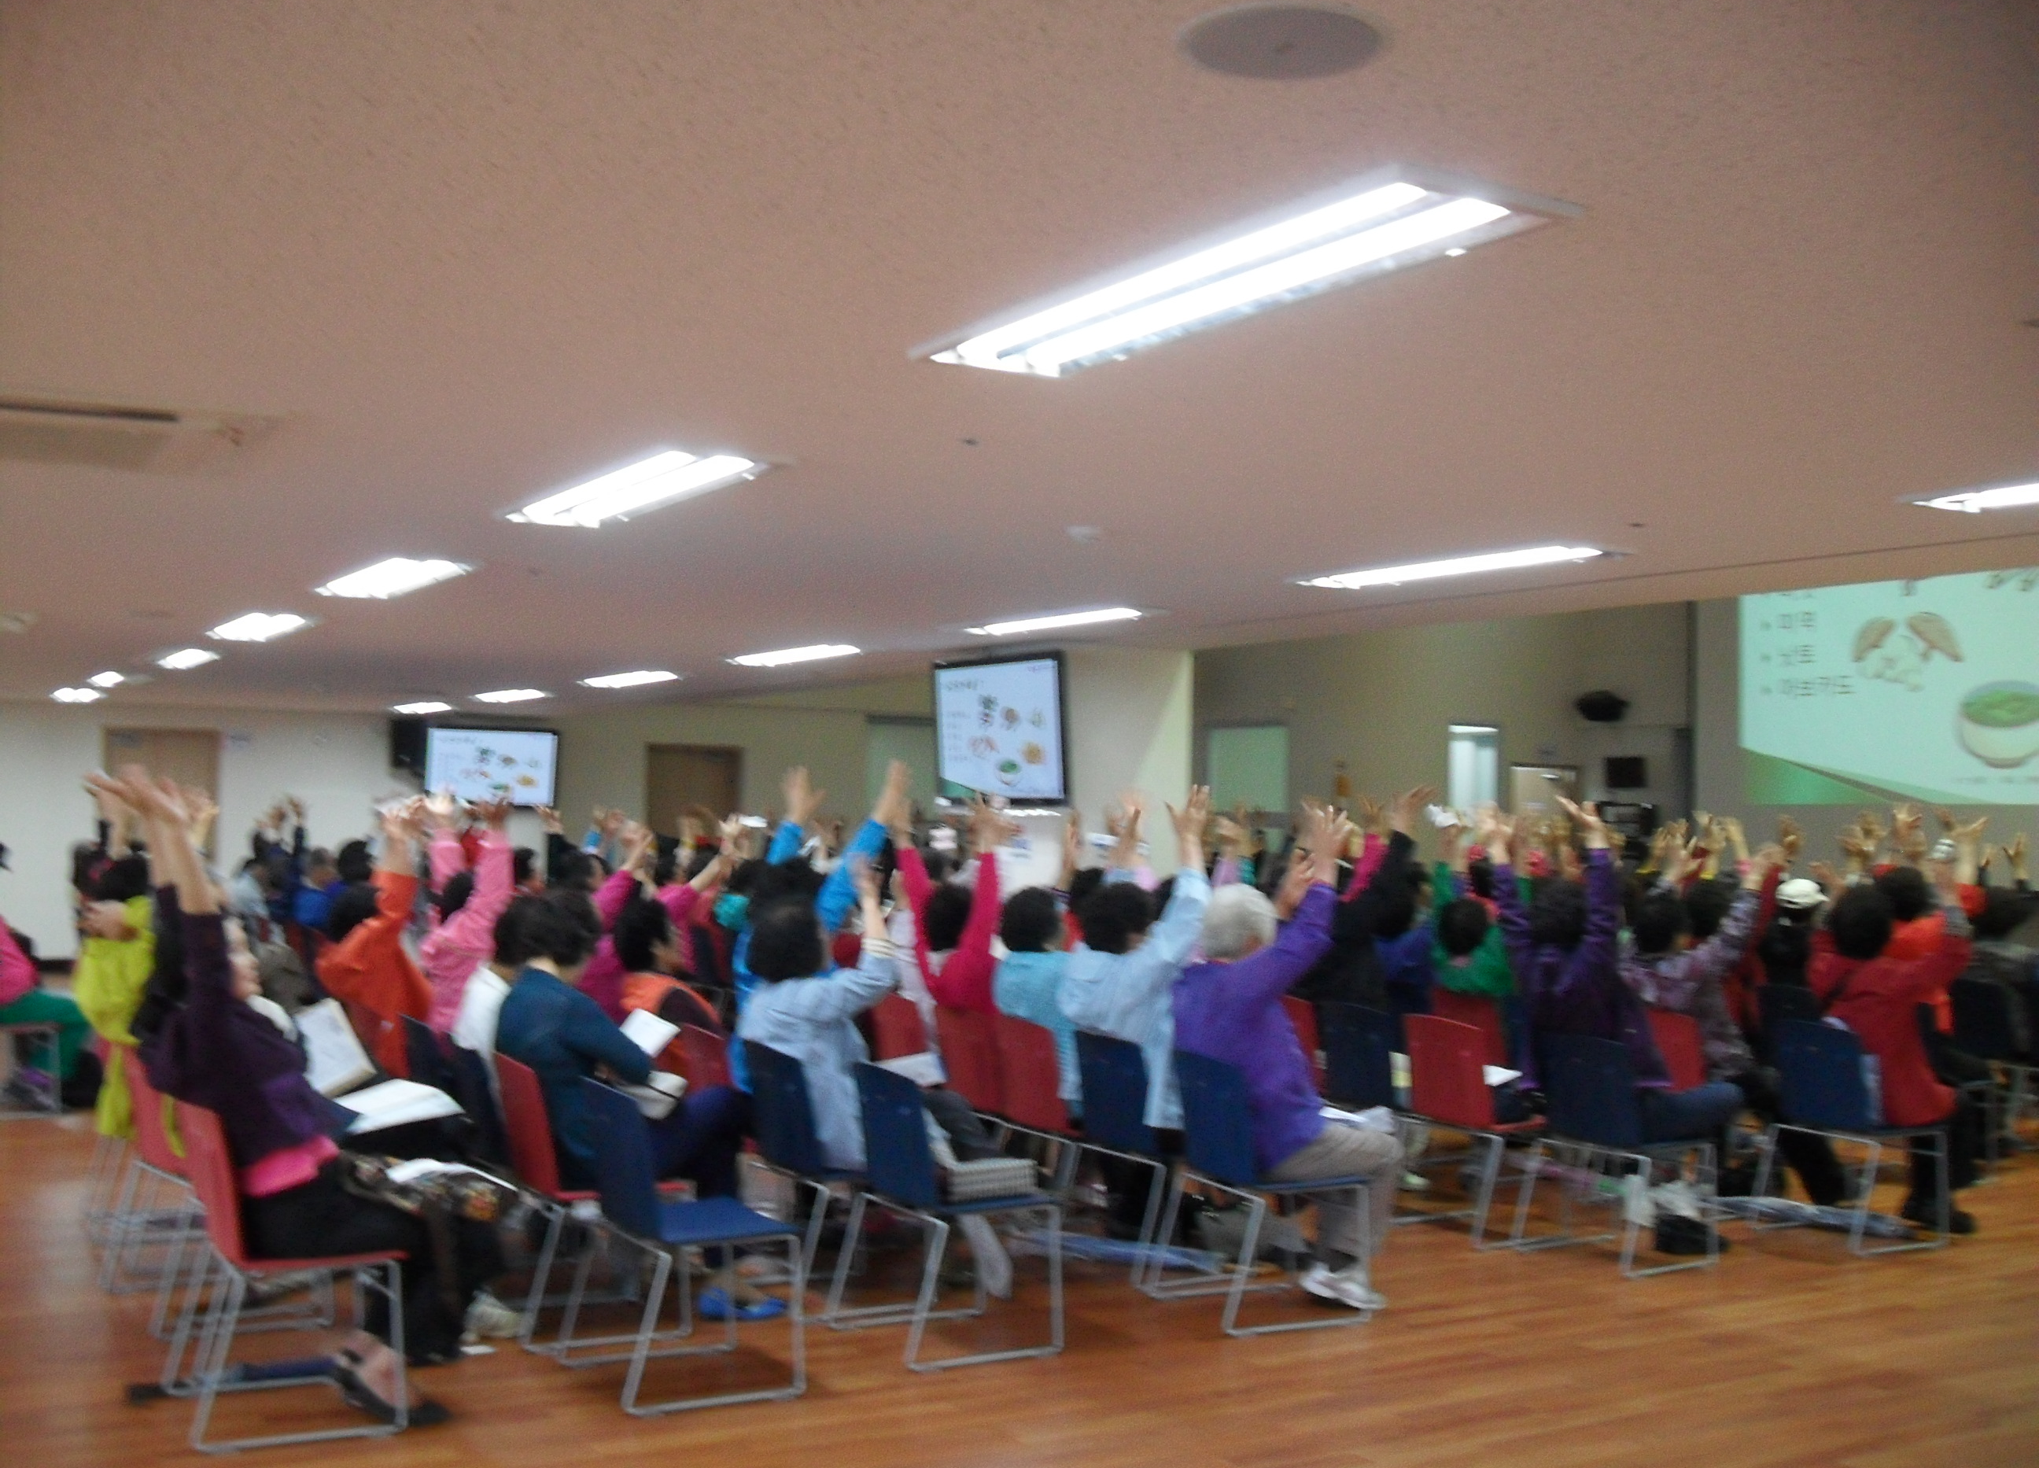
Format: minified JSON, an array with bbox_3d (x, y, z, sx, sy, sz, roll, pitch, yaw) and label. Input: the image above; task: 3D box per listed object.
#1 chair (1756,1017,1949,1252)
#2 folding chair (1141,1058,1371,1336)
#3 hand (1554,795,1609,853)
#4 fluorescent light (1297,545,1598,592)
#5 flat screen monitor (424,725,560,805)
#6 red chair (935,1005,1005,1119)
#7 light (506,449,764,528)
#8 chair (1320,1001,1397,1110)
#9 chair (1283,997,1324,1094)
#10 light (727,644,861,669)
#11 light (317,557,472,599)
[{"bbox_3d":[3.292,1.572,8.162,0.520,0.810,0.520,3,-3,-27],"label":"chair"},{"bbox_3d":[0.775,1.433,6.602,0.500,0.799,0.505,2,-2,-23],"label":"folding chair"},{"bbox_3d":[2.079,0.332,7.610,0.160,0.210,0.110,3,-3,-30],"label":"hand"},{"bbox_3d":[1.371,-0.537,6.632,0.290,0.080,1.220,3,-3,-32],"label":"fluorescent light"},{"bbox_3d":[-4.777,0.303,18.651,1.230,0.690,0.090,2,9,-30],"label":"flat screen monitor"},{"bbox_3d":[-0.065,1.498,8.223,0.520,0.810,0.520,3,-3,-30],"label":"red chair"},{"bbox_3d":[-0.994,-0.621,5.211,0.308,0.070,1.285,3,-3,-30],"label":"light"},{"bbox_3d":[1.567,1.550,8.595,0.520,0.810,0.520,3,-3,-30],"label":"chair"},{"bbox_3d":[1.307,1.559,8.997,0.535,0.800,0.535,3,-3,-30],"label":"chair"},{"bbox_3d":[-1.142,-0.406,10.526,0.300,0.070,1.220,2,-2,-30],"label":"light"},{"bbox_3d":[-2.323,-0.575,7.623,0.290,0.080,1.220,3,-3,-32],"label":"light"}]

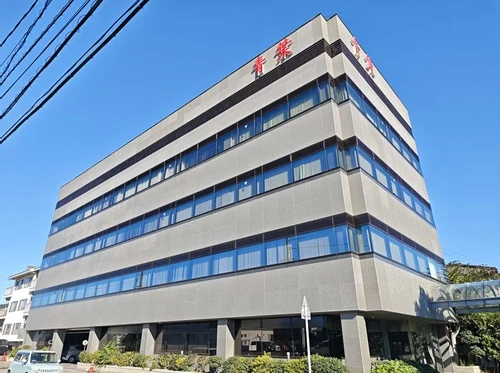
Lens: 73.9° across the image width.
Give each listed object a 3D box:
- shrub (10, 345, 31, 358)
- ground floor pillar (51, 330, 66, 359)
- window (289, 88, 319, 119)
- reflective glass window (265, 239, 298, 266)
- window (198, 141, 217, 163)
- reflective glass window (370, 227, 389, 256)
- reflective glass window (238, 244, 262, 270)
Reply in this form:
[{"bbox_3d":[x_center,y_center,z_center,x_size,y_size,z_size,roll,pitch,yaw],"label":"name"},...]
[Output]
[{"bbox_3d":[-19.428,13.907,28.000,1.600,0.950,1.150,-21,-32,37],"label":"shrub"},{"bbox_3d":[-16.848,13.949,29.041,0.699,2.515,0.660,-21,-32,37],"label":"ground floor pillar"},{"bbox_3d":[2.756,-4.210,16.928,1.790,1.140,0.120,-20,-32,37],"label":"window"},{"bbox_3d":[1.386,2.993,14.979,1.790,1.140,0.120,-20,-32,37],"label":"reflective glass window"},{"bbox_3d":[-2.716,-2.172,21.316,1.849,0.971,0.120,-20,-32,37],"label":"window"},{"bbox_3d":[5.278,2.289,13.420,0.100,1.105,1.739,-20,-32,37],"label":"reflective glass window"},{"bbox_3d":[-0.007,3.396,15.806,1.739,1.105,0.100,-20,-32,37],"label":"reflective glass window"}]

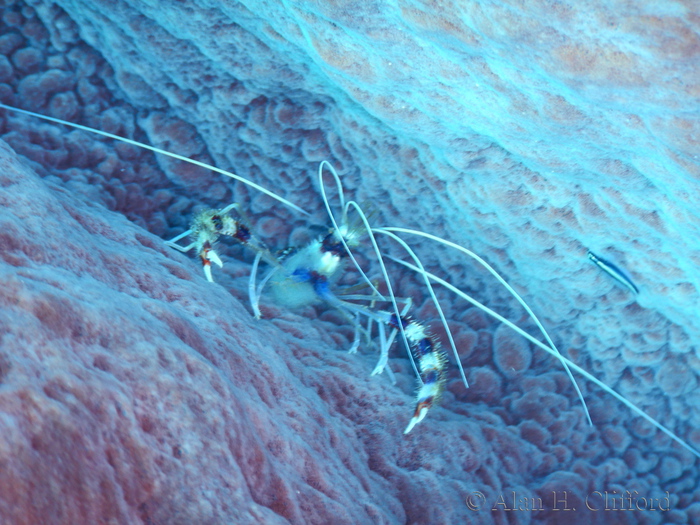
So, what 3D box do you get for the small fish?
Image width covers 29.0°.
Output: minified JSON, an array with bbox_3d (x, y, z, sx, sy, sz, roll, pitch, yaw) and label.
[{"bbox_3d":[0.109,0.004,0.560,0.027,0.004,0.005,38,17,0],"label":"small fish"}]

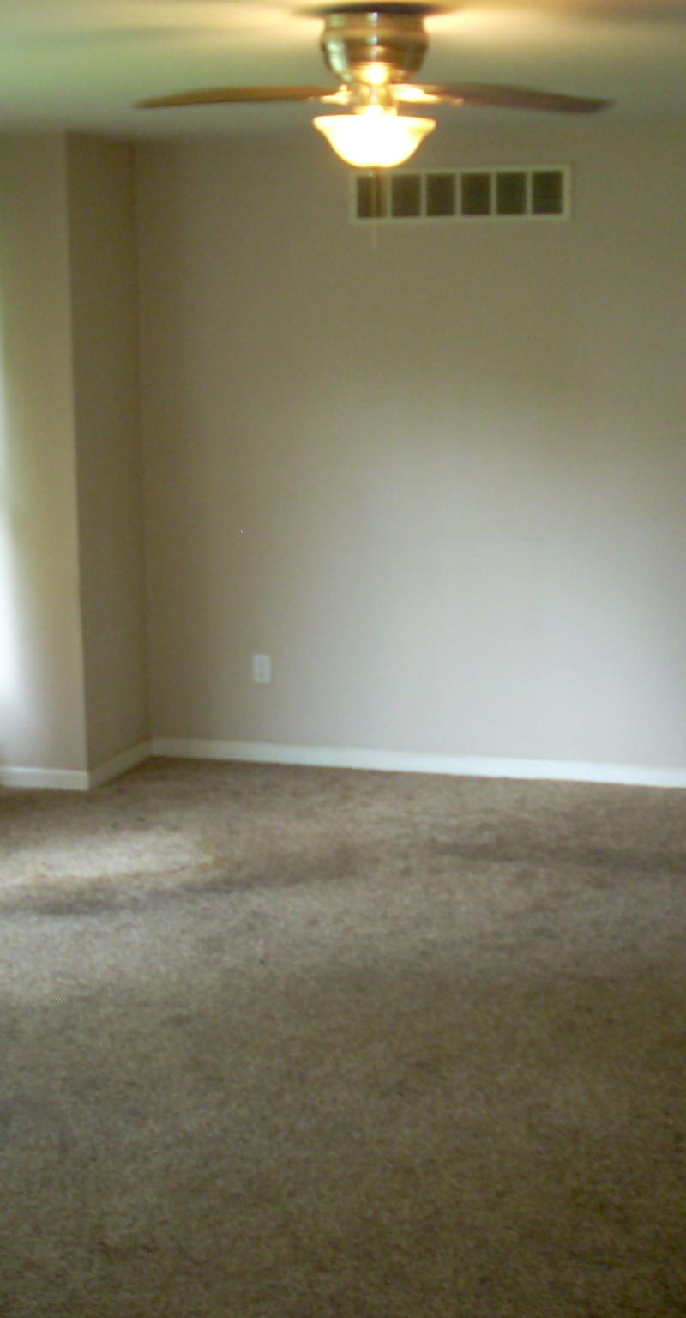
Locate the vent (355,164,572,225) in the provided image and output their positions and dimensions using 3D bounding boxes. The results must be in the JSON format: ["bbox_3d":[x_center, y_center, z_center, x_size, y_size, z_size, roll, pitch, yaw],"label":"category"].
[{"bbox_3d":[0.438,-1.716,6.934,0.820,0.200,0.025,2,10,17],"label":"vent"}]

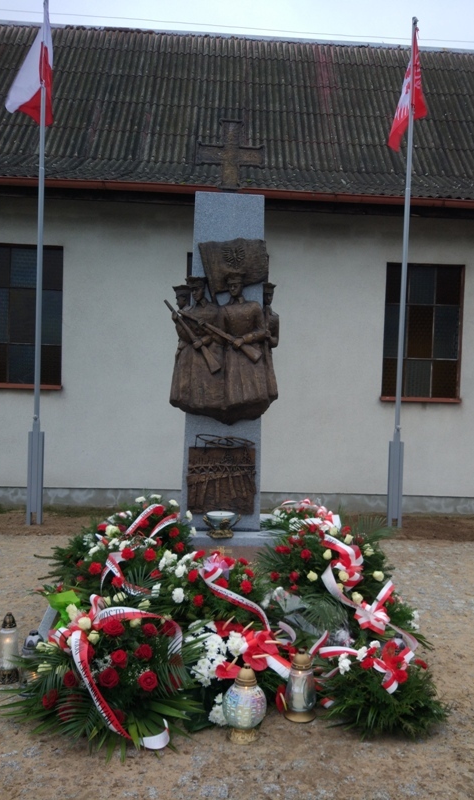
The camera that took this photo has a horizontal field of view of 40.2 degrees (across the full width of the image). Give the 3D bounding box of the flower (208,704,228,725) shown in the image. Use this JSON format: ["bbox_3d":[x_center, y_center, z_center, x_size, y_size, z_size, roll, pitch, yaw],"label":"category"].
[{"bbox_3d":[-0.085,1.448,2.970,0.100,0.100,0.080,2,2,-1],"label":"flower"}]

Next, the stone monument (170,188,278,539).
[{"bbox_3d":[-0.111,-0.317,5.328,0.897,2.790,0.550,2,2,-6],"label":"stone monument"}]

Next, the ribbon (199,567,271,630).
[{"bbox_3d":[-0.008,1.058,3.450,0.380,0.320,0.220,2,2,-3],"label":"ribbon"}]

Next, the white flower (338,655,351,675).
[{"bbox_3d":[0.505,1.243,3.040,0.066,0.088,0.065,2,2,-3],"label":"white flower"}]

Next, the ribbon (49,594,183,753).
[{"bbox_3d":[-0.568,1.259,3.000,0.580,0.540,0.420,1,3,-10],"label":"ribbon"}]

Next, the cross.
[{"bbox_3d":[-0.055,-2.061,5.442,0.572,0.597,0.090,2,2,-6],"label":"cross"}]

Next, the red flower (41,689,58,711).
[{"bbox_3d":[-0.800,1.277,2.760,0.067,0.085,0.065,2,2,-3],"label":"red flower"}]

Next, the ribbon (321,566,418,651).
[{"bbox_3d":[0.717,1.128,3.500,0.500,0.430,0.280,2,2,-3],"label":"ribbon"}]

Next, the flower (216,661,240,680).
[{"bbox_3d":[-0.045,1.287,3.080,0.115,0.090,0.090,2,2,0],"label":"flower"}]

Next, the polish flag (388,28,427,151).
[{"bbox_3d":[1.802,-3.292,6.838,0.410,1.270,0.250,2,2,-6],"label":"polish flag"}]

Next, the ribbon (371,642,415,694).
[{"bbox_3d":[0.738,1.266,3.050,0.200,0.230,0.150,2,2,-3],"label":"ribbon"}]

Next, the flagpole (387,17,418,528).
[{"bbox_3d":[1.909,-1.415,7.360,0.170,5.770,0.120,2,2,-3],"label":"flagpole"}]

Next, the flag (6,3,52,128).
[{"bbox_3d":[-2.051,-3.355,6.395,0.500,1.280,0.280,2,2,-6],"label":"flag"}]

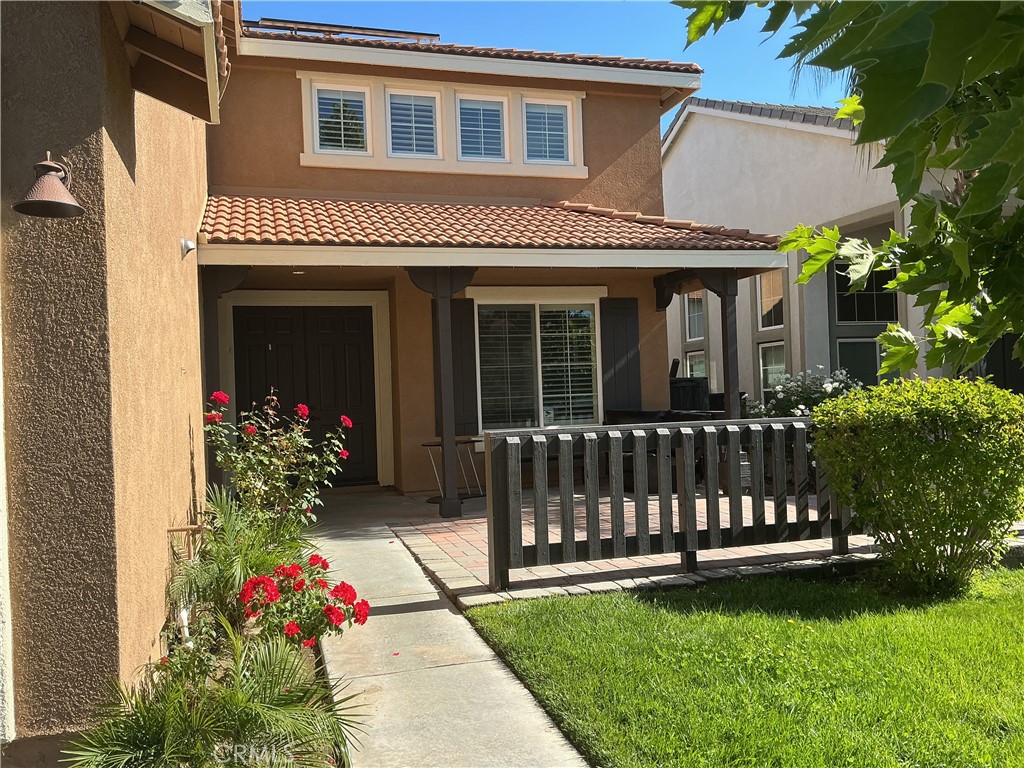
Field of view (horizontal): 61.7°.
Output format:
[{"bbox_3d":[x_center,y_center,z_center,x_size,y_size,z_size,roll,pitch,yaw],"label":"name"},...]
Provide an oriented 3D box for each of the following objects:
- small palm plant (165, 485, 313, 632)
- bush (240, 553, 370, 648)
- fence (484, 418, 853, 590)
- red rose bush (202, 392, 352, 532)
[{"bbox_3d":[-1.750,1.116,5.550,0.850,0.880,0.780,-2,0,-16],"label":"small palm plant"},{"bbox_3d":[-1.185,1.237,4.900,0.690,0.540,0.570,-2,0,-16],"label":"bush"},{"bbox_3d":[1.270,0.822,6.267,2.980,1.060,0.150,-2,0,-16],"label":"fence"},{"bbox_3d":[-1.938,0.704,7.150,1.180,1.320,1.000,-2,0,-16],"label":"red rose bush"}]

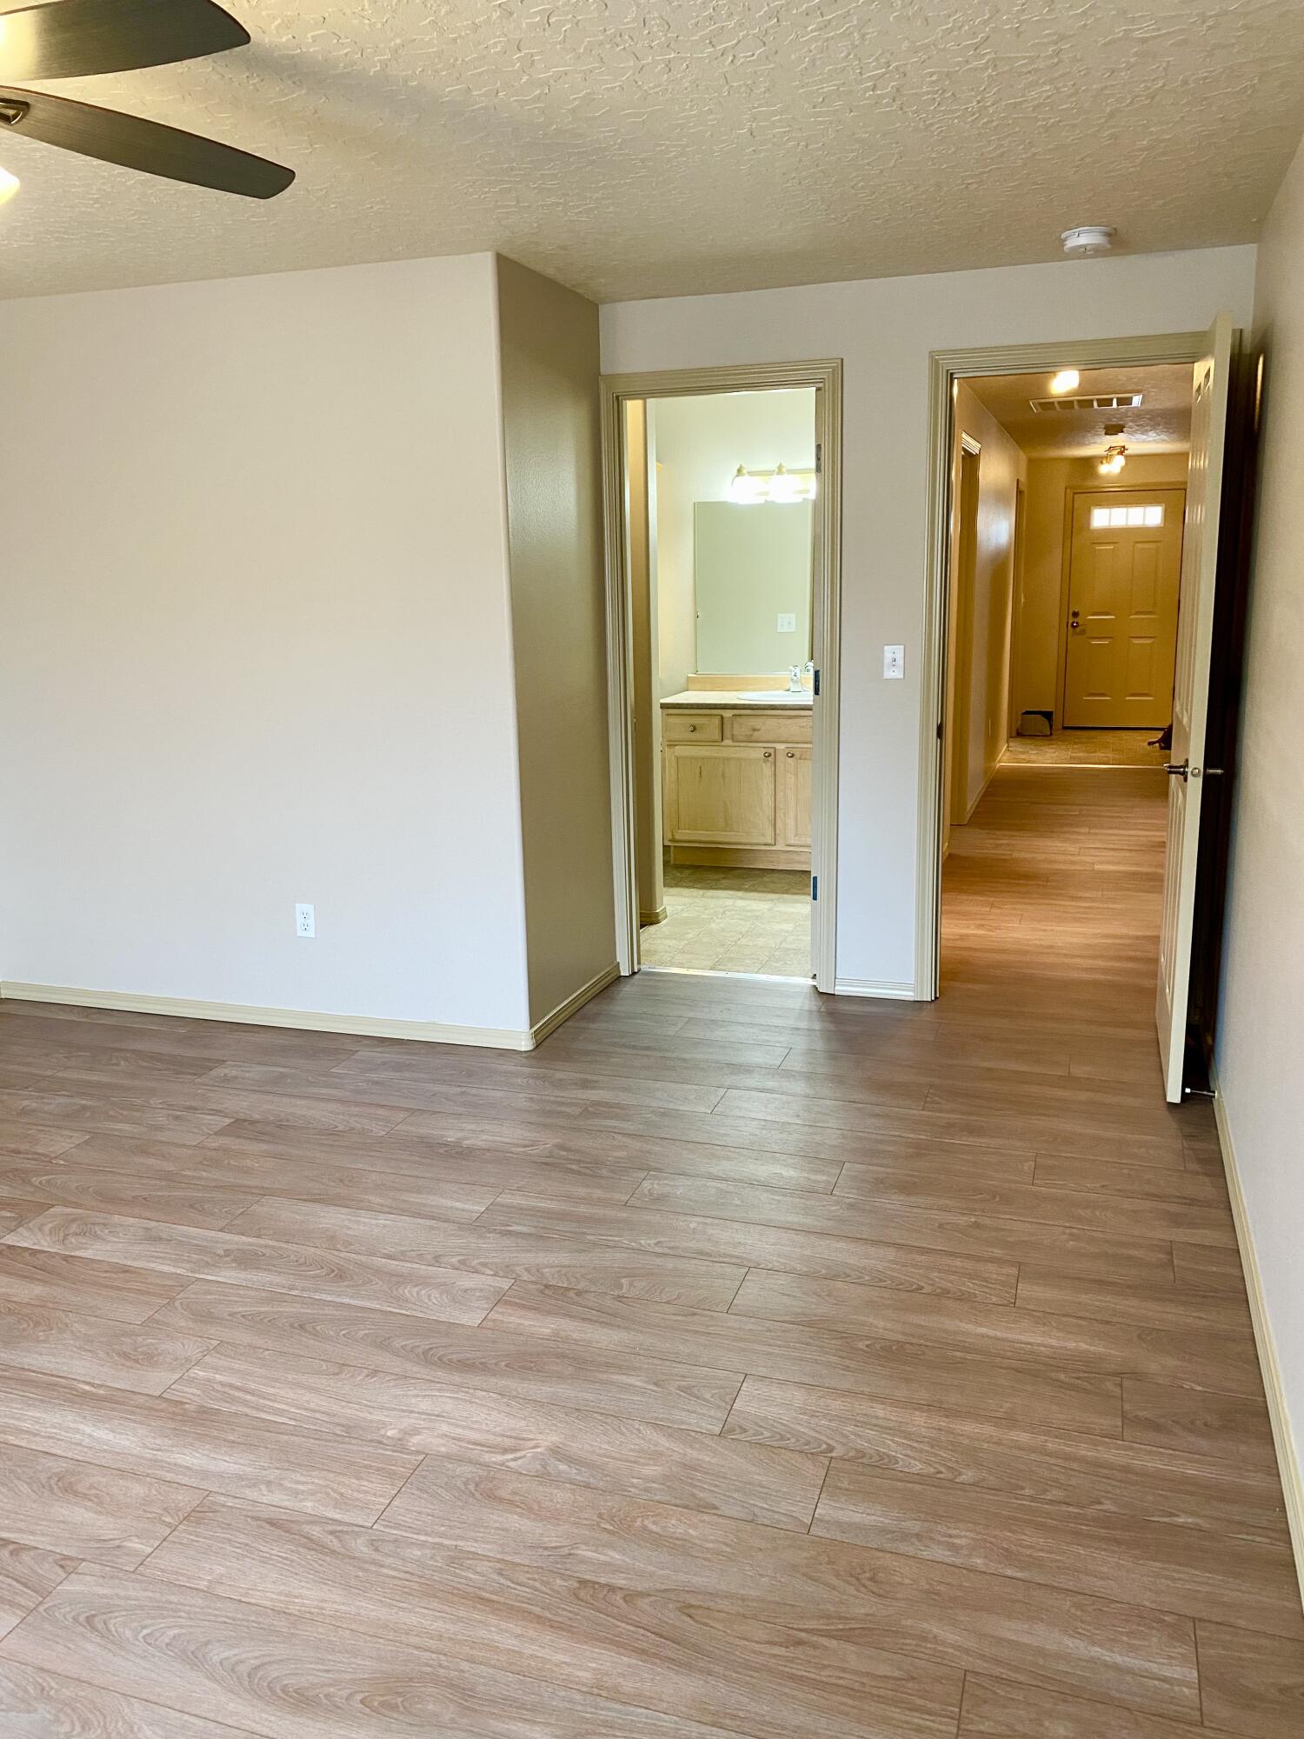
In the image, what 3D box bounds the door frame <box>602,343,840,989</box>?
[{"bbox_3d":[0.261,-0.630,4.602,0.827,2.134,0.130,3,13,18],"label":"door frame"}]

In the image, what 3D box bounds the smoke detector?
[{"bbox_3d":[1.206,-1.735,3.612,0.147,0.047,0.147,3,13,18],"label":"smoke detector"}]

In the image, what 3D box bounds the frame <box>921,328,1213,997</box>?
[{"bbox_3d":[1.339,-0.573,4.243,0.899,2.131,0.130,3,13,18],"label":"frame"}]

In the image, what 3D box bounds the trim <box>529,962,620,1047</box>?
[{"bbox_3d":[-0.255,0.460,4.526,0.016,0.059,0.823,3,13,18],"label":"trim"}]

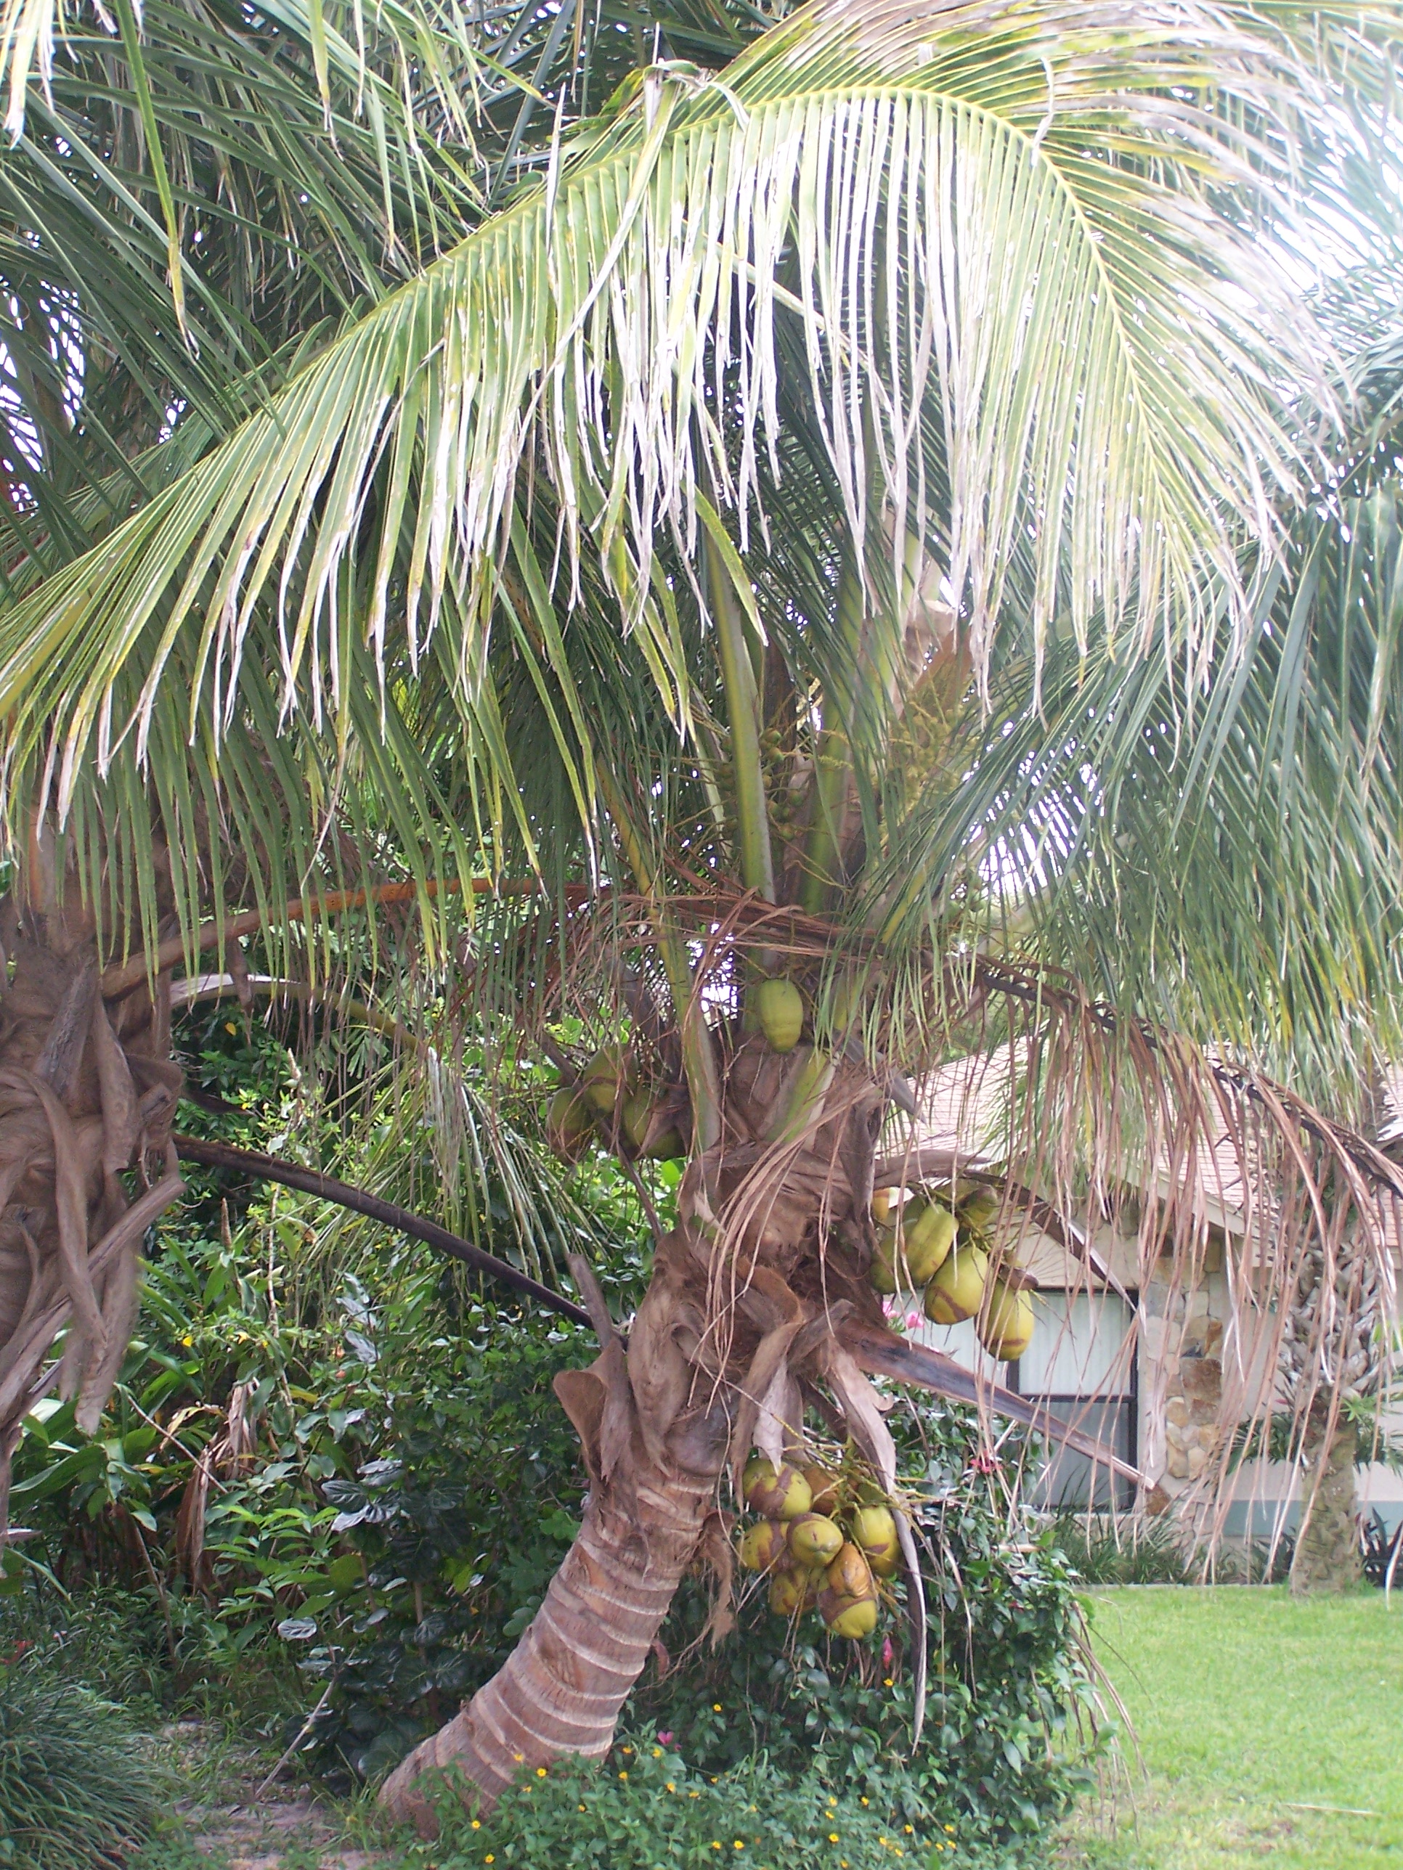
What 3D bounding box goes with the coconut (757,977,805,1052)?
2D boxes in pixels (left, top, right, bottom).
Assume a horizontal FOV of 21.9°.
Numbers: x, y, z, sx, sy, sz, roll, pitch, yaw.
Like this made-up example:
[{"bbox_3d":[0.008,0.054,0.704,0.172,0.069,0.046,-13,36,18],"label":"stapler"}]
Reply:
[{"bbox_3d":[0.240,0.242,11.000,0.150,0.235,0.150,-6,-6,0],"label":"coconut"}]

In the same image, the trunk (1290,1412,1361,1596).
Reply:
[{"bbox_3d":[4.223,3.852,24.500,0.460,1.250,0.460,0,-7,0],"label":"trunk"}]

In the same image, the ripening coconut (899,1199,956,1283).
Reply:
[{"bbox_3d":[0.695,0.939,11.100,0.160,0.260,0.160,19,-6,0],"label":"ripening coconut"}]

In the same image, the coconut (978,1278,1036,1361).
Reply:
[{"bbox_3d":[0.936,1.181,11.100,0.175,0.250,0.175,9,-6,0],"label":"coconut"}]

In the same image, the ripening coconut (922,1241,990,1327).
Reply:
[{"bbox_3d":[0.784,1.069,11.100,0.180,0.255,0.180,22,-6,0],"label":"ripening coconut"}]

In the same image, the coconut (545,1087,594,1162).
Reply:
[{"bbox_3d":[-0.410,0.593,11.300,0.160,0.235,0.160,2,-6,0],"label":"coconut"}]

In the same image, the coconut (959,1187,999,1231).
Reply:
[{"bbox_3d":[0.857,0.848,11.200,0.150,0.180,0.150,27,-6,0],"label":"coconut"}]

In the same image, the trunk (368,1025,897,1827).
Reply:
[{"bbox_3d":[-0.190,1.526,11.100,1.520,2.400,0.850,0,-7,0],"label":"trunk"}]

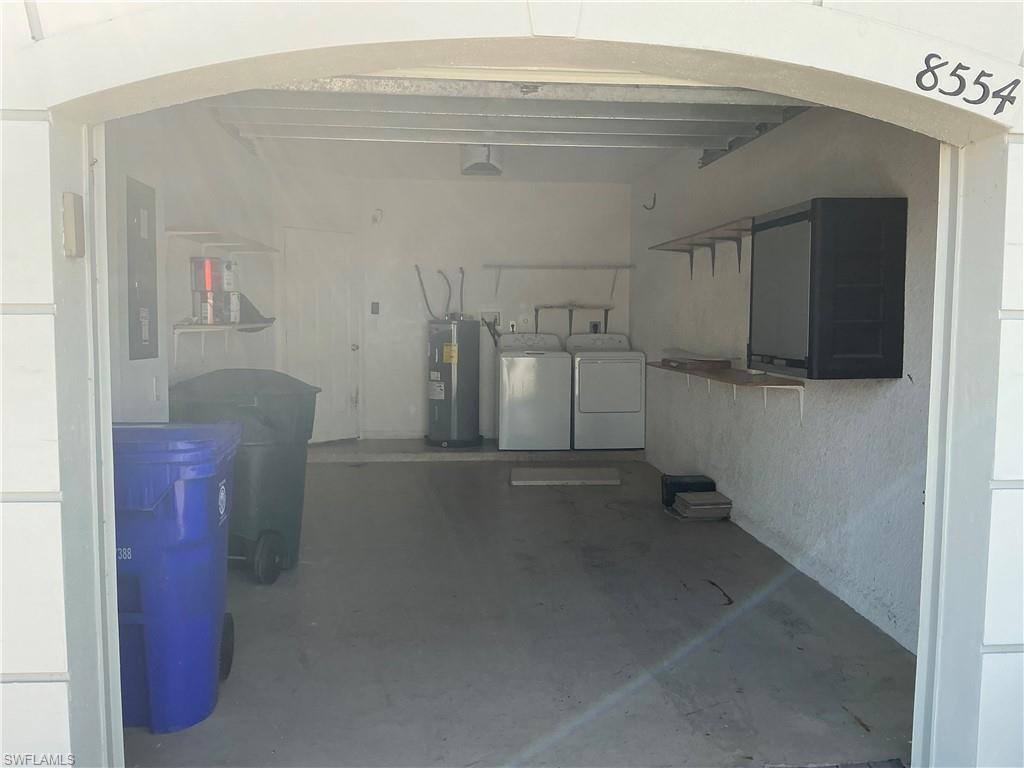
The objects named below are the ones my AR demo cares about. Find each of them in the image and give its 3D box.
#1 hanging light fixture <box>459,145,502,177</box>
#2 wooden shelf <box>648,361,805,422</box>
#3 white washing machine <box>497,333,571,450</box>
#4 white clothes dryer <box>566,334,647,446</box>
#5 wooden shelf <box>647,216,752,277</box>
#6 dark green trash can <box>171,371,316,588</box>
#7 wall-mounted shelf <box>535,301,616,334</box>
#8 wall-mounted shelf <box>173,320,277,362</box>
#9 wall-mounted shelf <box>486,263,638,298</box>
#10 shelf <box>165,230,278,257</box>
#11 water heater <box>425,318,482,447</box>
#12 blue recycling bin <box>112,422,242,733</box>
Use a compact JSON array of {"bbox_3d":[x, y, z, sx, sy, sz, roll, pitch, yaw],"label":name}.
[{"bbox_3d":[-0.199,-1.508,5.513,0.275,0.185,0.330,0,5,-4],"label":"hanging light fixture"},{"bbox_3d":[1.304,0.022,5.470,0.335,0.225,2.210,0,5,-4],"label":"wooden shelf"},{"bbox_3d":[0.201,0.059,8.205,0.688,1.101,0.680,0,5,-4],"label":"white washing machine"},{"bbox_3d":[0.913,0.060,8.266,0.686,1.096,0.700,0,5,-4],"label":"white clothes dryer"},{"bbox_3d":[1.309,-0.865,5.555,0.310,0.250,2.100,0,5,-4],"label":"wooden shelf"},{"bbox_3d":[-1.402,0.458,4.432,0.600,1.060,0.750,1,5,7],"label":"dark green trash can"},{"bbox_3d":[0.626,-0.678,8.478,0.810,0.280,0.260,0,5,-4],"label":"wall-mounted shelf"},{"bbox_3d":[-1.897,-0.291,5.615,0.330,0.235,1.360,0,5,-4],"label":"wall-mounted shelf"},{"bbox_3d":[0.455,-1.055,8.416,1.560,0.320,0.300,0,5,-4],"label":"wall-mounted shelf"},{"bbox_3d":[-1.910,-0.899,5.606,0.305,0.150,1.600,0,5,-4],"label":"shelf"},{"bbox_3d":[-0.574,-0.028,8.274,0.530,1.256,0.530,0,5,0],"label":"water heater"},{"bbox_3d":[-1.300,0.623,2.924,0.610,0.970,0.740,-1,5,-14],"label":"blue recycling bin"}]

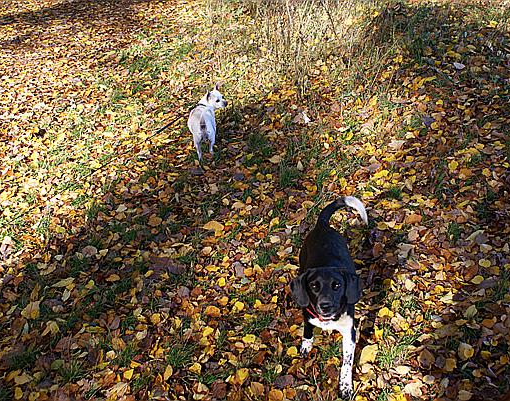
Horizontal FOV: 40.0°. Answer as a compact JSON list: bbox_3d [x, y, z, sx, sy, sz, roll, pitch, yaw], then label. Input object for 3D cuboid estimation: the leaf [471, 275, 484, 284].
[{"bbox_3d":[0.901,0.322,2.835,0.049,0.012,0.053,8,25,18],"label":"leaf"}]

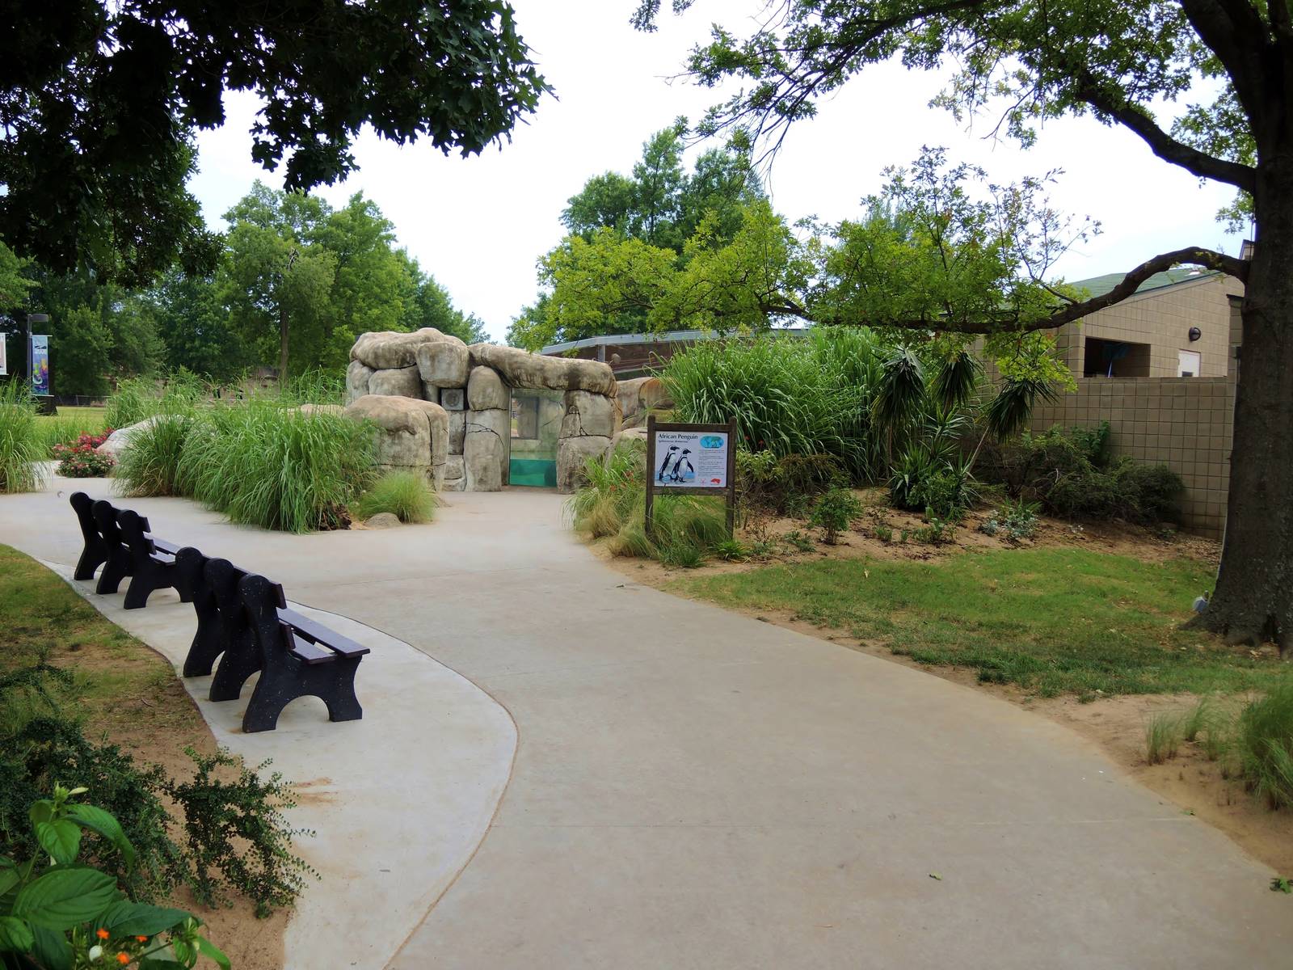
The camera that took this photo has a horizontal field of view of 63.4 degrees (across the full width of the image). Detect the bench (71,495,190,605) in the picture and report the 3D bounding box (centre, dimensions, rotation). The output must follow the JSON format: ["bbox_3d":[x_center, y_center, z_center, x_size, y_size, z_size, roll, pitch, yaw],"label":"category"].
[{"bbox_3d":[-4.741,0.560,9.699,0.696,0.840,1.550,-2,6,-44],"label":"bench"}]

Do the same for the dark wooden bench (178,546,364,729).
[{"bbox_3d":[-2.299,0.858,6.338,0.696,0.840,1.550,-1,4,-36],"label":"dark wooden bench"}]

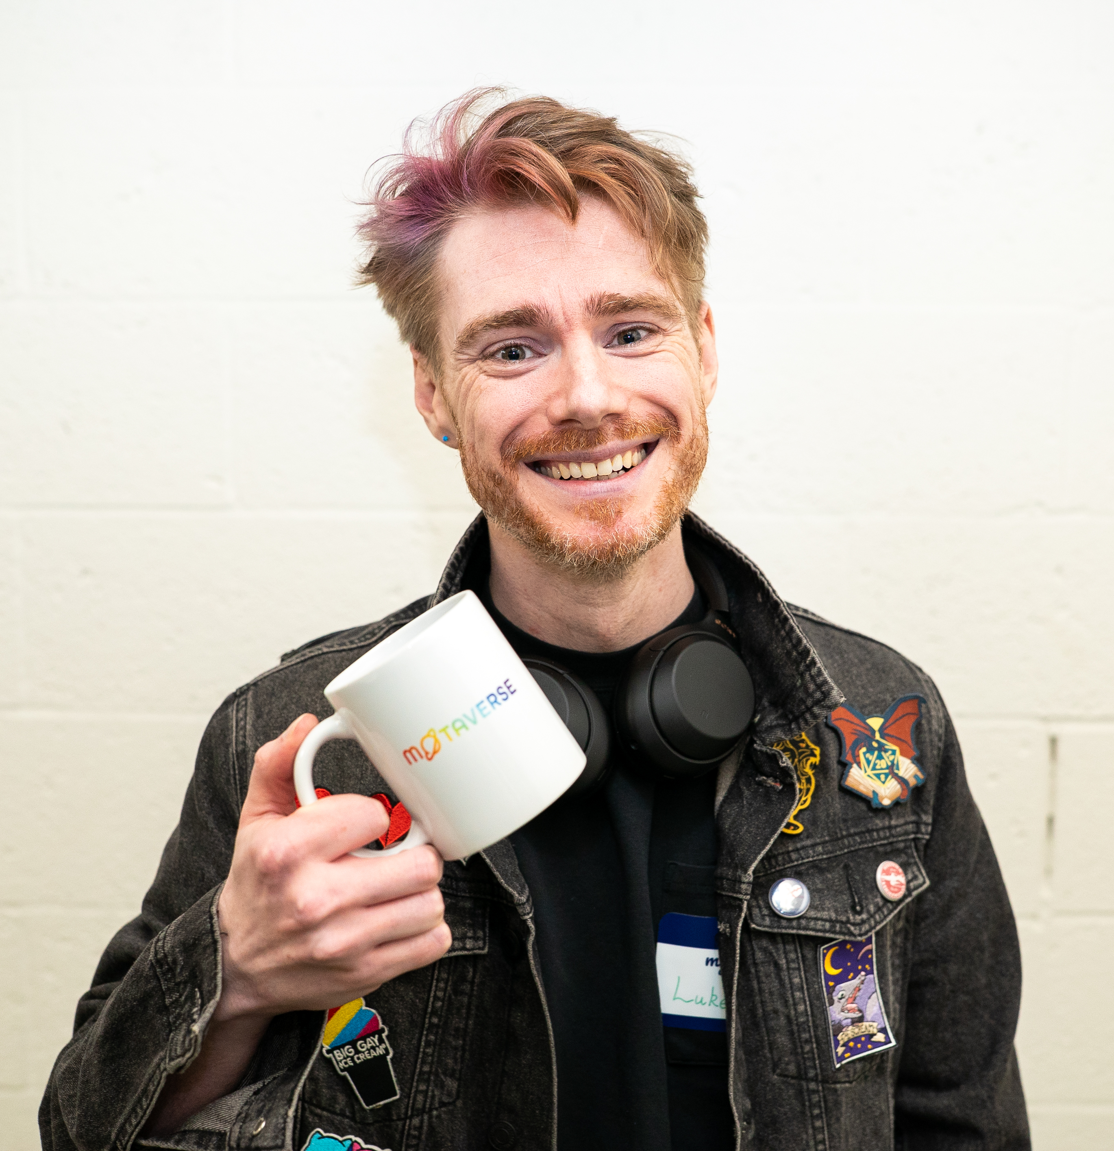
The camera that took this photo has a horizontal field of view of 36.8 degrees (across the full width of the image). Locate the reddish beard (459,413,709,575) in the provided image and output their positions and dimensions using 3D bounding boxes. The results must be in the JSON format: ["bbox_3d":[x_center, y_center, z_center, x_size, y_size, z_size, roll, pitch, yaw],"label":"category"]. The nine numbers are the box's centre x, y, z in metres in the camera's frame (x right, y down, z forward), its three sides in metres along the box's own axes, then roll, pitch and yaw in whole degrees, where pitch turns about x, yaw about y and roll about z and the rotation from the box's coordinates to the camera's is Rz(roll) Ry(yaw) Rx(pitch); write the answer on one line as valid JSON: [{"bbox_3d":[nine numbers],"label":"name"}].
[{"bbox_3d":[0.015,-0.043,0.912,0.138,0.088,0.092,-9,5,-7],"label":"reddish beard"}]

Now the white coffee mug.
[{"bbox_3d":[-0.062,0.081,0.777,0.122,0.096,0.082,-36,8,-13],"label":"white coffee mug"}]

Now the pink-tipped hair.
[{"bbox_3d":[-0.015,-0.193,0.970,0.197,0.165,0.210,-9,5,-7],"label":"pink-tipped hair"}]

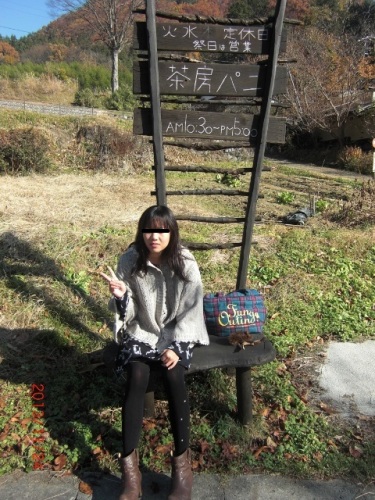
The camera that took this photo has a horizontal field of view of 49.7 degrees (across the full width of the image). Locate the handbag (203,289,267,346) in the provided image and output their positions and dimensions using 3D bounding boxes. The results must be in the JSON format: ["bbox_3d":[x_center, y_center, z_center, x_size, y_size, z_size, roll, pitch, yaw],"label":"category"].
[{"bbox_3d":[0.268,0.356,2.262,0.345,0.250,0.120,-3,10,-10],"label":"handbag"}]

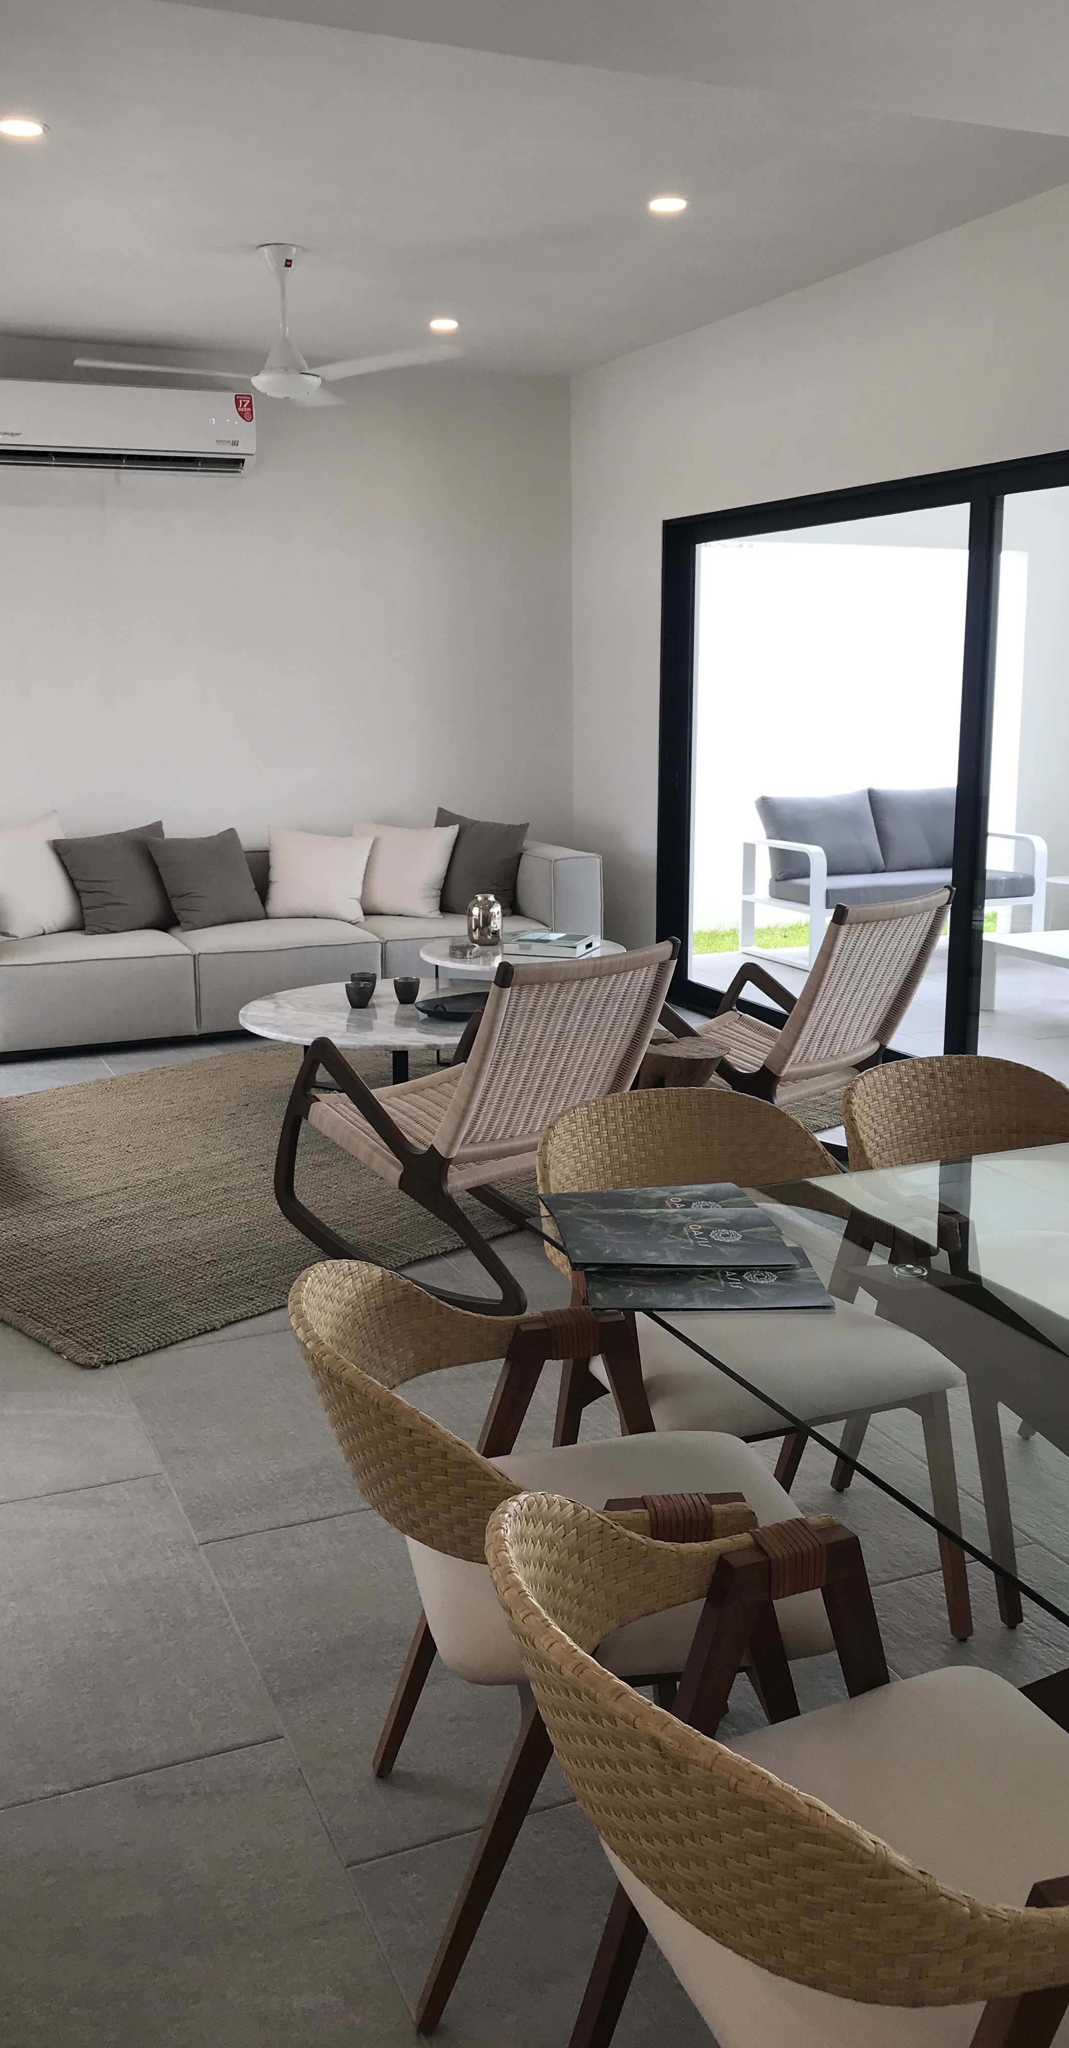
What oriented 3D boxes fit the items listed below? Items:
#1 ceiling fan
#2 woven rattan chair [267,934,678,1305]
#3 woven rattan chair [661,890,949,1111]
[{"bbox_3d":[-0.946,-2.419,5.705,1.210,0.490,1.330,-5,13,-23],"label":"ceiling fan"},{"bbox_3d":[-0.153,0.188,4.289,0.565,0.899,1.050,-11,16,-40],"label":"woven rattan chair"},{"bbox_3d":[0.690,0.028,4.937,0.577,0.901,1.063,-11,16,-41],"label":"woven rattan chair"}]

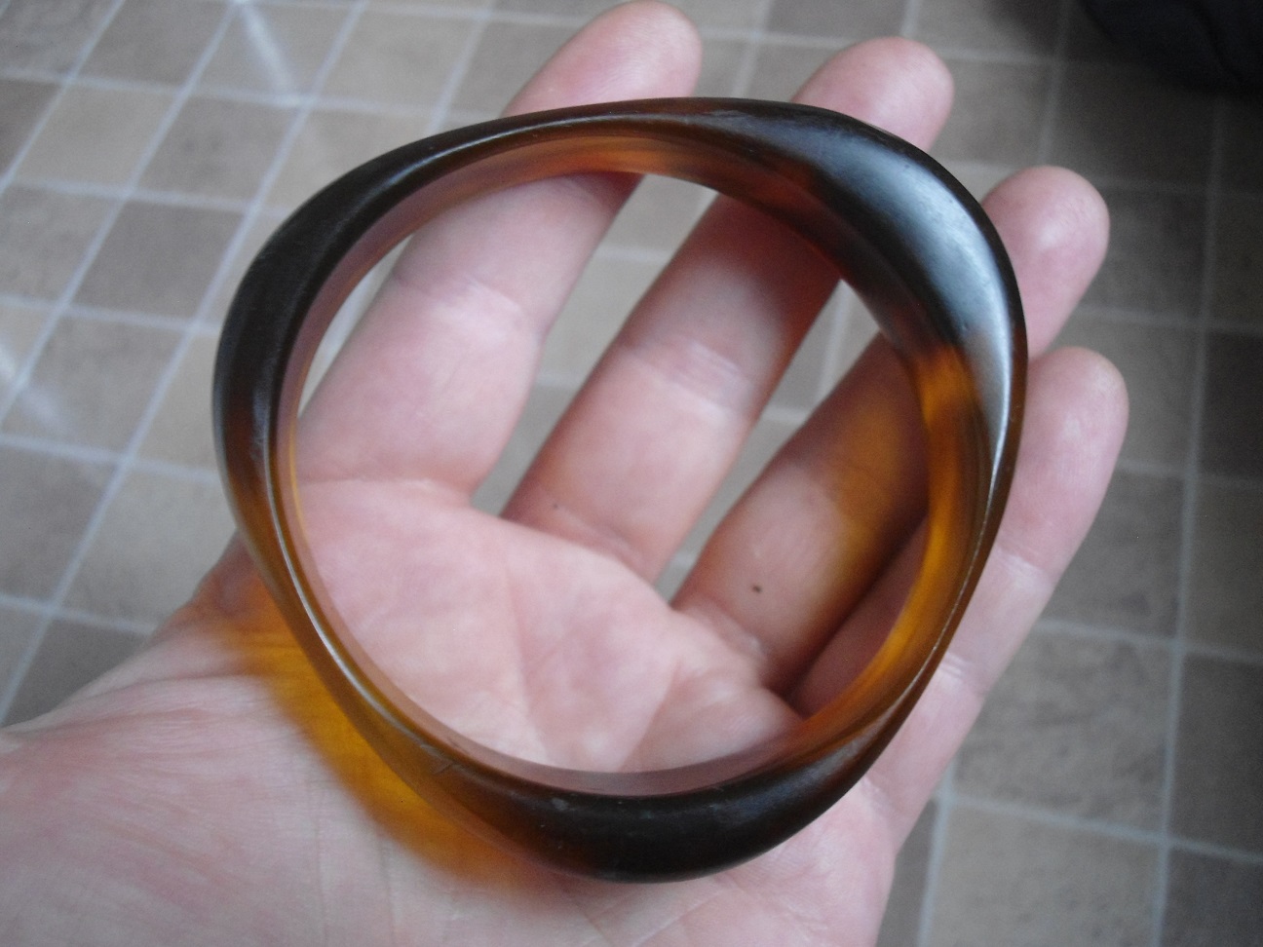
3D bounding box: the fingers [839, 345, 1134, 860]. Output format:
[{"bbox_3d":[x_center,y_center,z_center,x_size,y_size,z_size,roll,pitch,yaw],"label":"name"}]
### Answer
[{"bbox_3d":[0.042,0.013,0.165,0.018,0.019,0.062,32,80,4],"label":"fingers"}]

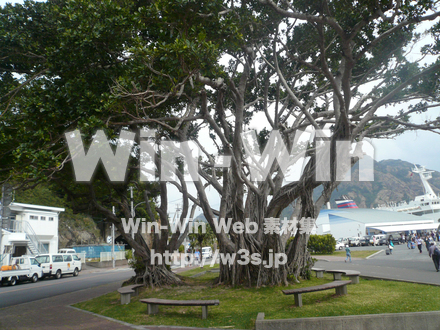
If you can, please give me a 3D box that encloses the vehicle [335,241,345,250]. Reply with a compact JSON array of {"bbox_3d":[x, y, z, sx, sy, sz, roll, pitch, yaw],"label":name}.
[{"bbox_3d":[16.738,12.049,52.951,4.100,1.480,1.680,-9,-13,25],"label":"vehicle"}]

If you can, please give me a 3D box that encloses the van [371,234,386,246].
[{"bbox_3d":[28.341,13.480,63.239,3.600,1.880,1.530,4,-14,-31],"label":"van"}]

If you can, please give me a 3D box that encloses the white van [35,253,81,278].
[{"bbox_3d":[-13.850,8.770,30.900,1.690,1.970,4.690,-7,-13,10],"label":"white van"}]

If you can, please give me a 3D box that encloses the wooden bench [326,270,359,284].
[{"bbox_3d":[5.140,4.630,14.700,0.740,0.400,2.700,-4,-13,-6],"label":"wooden bench"}]

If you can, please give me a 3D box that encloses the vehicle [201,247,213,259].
[{"bbox_3d":[-2.262,15.049,61.000,1.620,1.900,4.100,-5,-13,5],"label":"vehicle"}]

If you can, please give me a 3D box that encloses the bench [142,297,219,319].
[{"bbox_3d":[-1.185,4.095,10.080,2.500,0.420,0.620,-10,-14,27],"label":"bench"}]

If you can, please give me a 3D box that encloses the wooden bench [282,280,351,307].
[{"bbox_3d":[2.910,3.710,10.240,2.700,0.400,0.740,4,-15,-35],"label":"wooden bench"}]

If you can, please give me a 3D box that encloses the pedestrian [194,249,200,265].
[{"bbox_3d":[-2.379,9.611,37.300,0.580,1.700,0.420,-4,-13,2],"label":"pedestrian"}]

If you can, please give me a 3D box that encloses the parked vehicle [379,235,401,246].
[{"bbox_3d":[29.914,13.188,62.259,4.100,1.850,1.650,5,-15,-34],"label":"parked vehicle"}]

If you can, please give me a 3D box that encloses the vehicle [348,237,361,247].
[{"bbox_3d":[25.095,14.100,65.192,3.600,1.880,1.530,5,-15,-33],"label":"vehicle"}]

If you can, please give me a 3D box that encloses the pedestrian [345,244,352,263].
[{"bbox_3d":[12.367,8.533,34.200,0.650,1.630,0.520,4,-15,-35],"label":"pedestrian"}]

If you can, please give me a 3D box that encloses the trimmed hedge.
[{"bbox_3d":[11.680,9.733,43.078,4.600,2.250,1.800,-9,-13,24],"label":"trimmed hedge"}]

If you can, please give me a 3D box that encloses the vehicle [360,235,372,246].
[{"bbox_3d":[25.727,13.399,62.500,1.550,1.780,3.700,-14,-16,36],"label":"vehicle"}]

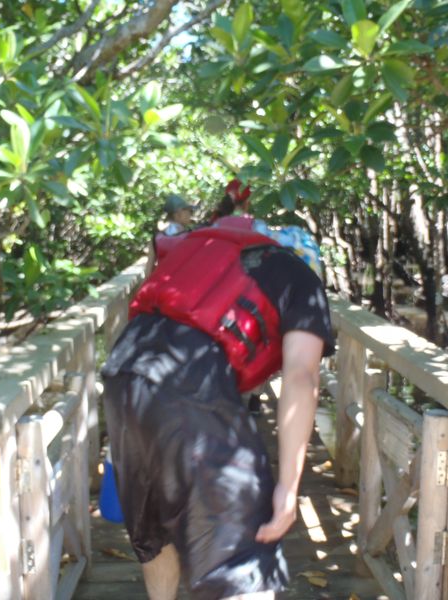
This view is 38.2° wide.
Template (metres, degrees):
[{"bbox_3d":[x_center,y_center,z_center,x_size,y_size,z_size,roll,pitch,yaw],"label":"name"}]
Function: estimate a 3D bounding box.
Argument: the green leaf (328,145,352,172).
[{"bbox_3d":[0.432,-0.525,2.400,0.085,0.108,0.035,1,8,10],"label":"green leaf"}]

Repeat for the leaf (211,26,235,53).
[{"bbox_3d":[-0.004,-0.785,1.950,0.045,0.102,0.030,-43,6,15],"label":"leaf"}]

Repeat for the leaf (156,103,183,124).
[{"bbox_3d":[-0.211,-0.724,2.500,0.120,0.054,0.035,-25,6,3],"label":"leaf"}]

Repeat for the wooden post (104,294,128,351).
[{"bbox_3d":[-0.772,0.453,4.705,0.130,0.820,0.130,0,8,-3],"label":"wooden post"}]

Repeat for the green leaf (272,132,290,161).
[{"bbox_3d":[0.218,-0.577,2.450,0.064,0.121,0.030,1,8,5],"label":"green leaf"}]

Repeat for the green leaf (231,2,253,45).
[{"bbox_3d":[0.056,-0.833,1.950,0.057,0.133,0.030,7,8,-1],"label":"green leaf"}]

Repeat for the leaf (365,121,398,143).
[{"bbox_3d":[0.584,-0.625,2.400,0.111,0.078,0.040,2,8,13],"label":"leaf"}]

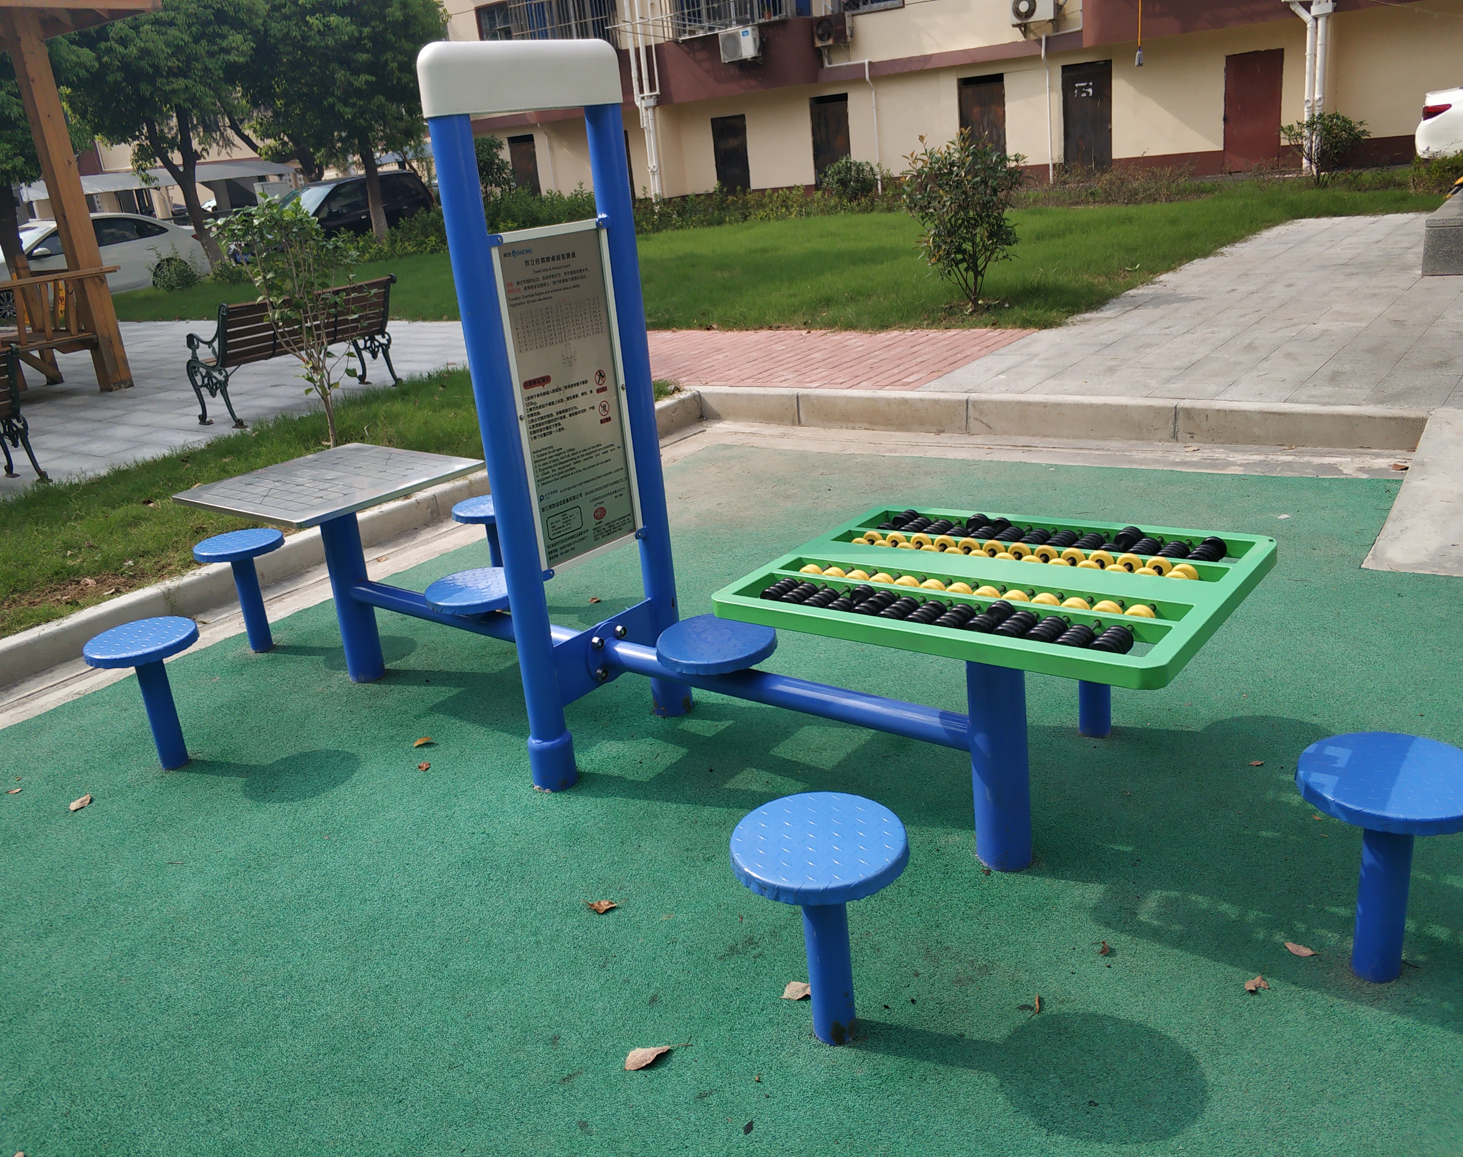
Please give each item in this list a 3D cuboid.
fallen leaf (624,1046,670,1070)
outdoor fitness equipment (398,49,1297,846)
[{"bbox_3d":[-0.152,0.827,2.093,0.088,0.017,0.050,-17,22,-28],"label":"fallen leaf"},{"bbox_3d":[0.185,-0.282,2.522,1.667,1.752,0.723,9,24,36],"label":"outdoor fitness equipment"}]

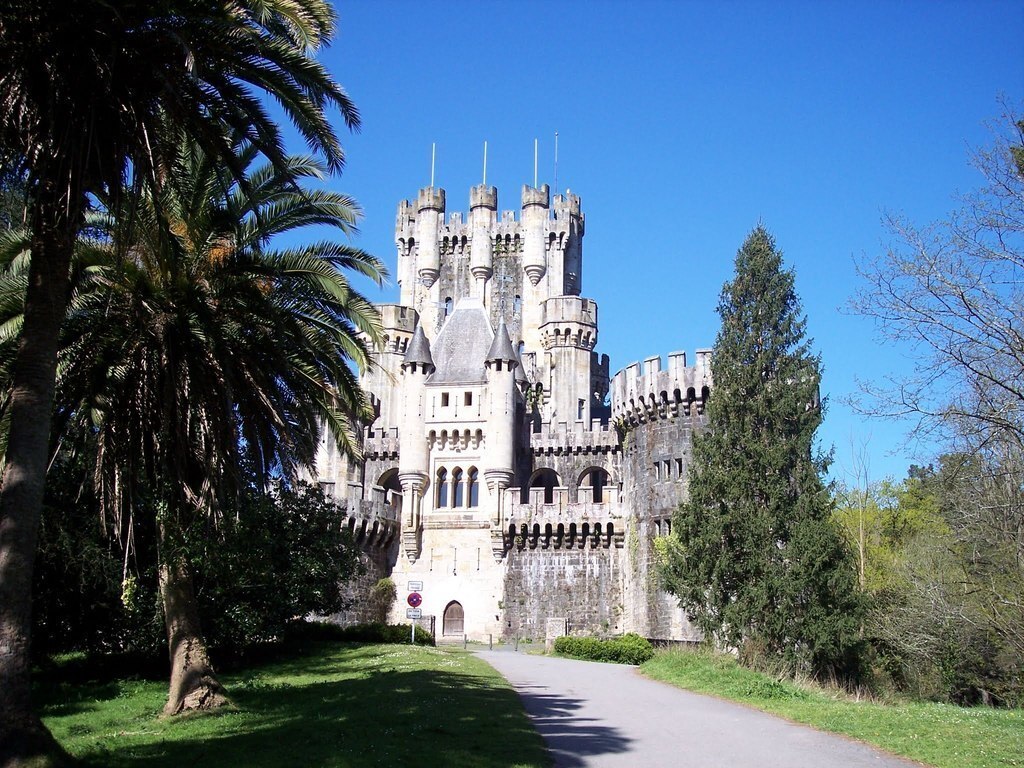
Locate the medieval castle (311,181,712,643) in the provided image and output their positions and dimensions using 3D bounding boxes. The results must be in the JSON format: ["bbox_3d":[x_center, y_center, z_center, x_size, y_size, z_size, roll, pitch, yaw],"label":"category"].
[{"bbox_3d":[1.800,0.378,80.486,31.000,34.000,29.000,-1,-11,6],"label":"medieval castle"}]

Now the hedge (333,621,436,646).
[{"bbox_3d":[-5.550,10.356,47.899,4.300,1.000,1.400,-1,-11,3],"label":"hedge"}]

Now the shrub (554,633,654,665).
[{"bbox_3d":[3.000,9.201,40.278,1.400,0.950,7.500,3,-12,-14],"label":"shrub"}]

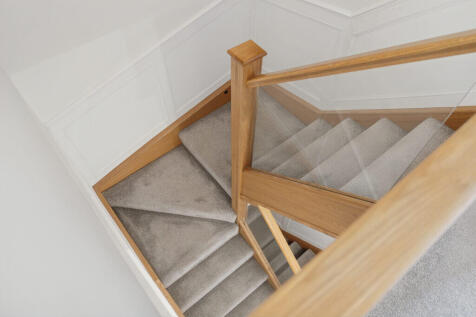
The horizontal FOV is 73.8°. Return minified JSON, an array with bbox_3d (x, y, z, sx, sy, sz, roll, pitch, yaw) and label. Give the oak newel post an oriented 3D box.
[{"bbox_3d":[0.028,0.023,1.992,0.117,1.640,0.117,-33,62,-21],"label":"oak newel post"}]

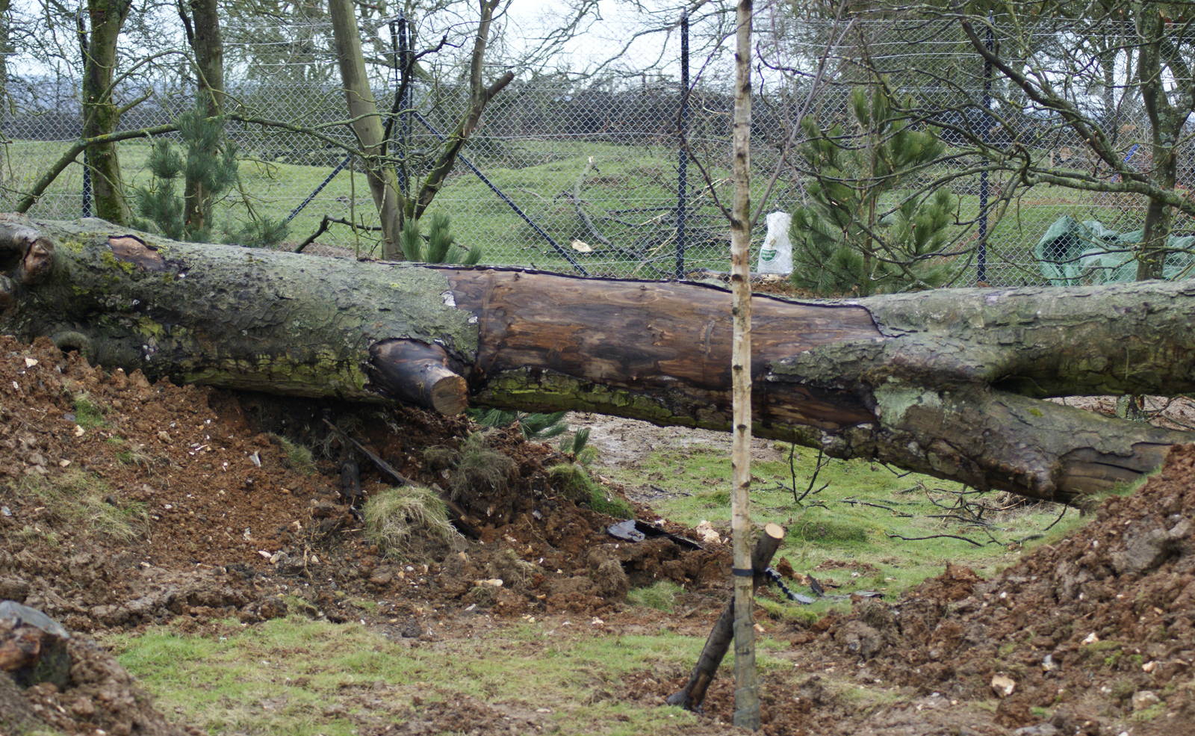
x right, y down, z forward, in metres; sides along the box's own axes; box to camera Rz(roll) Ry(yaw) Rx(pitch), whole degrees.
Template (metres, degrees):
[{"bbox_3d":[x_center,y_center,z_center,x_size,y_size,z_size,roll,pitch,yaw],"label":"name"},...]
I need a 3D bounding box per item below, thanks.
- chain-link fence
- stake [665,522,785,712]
[{"bbox_3d":[0.004,-1.962,31.100,10.800,2.430,0.090,0,5,5],"label":"chain-link fence"},{"bbox_3d":[0.407,0.771,10.610,0.065,0.751,0.065,23,32,0],"label":"stake"}]

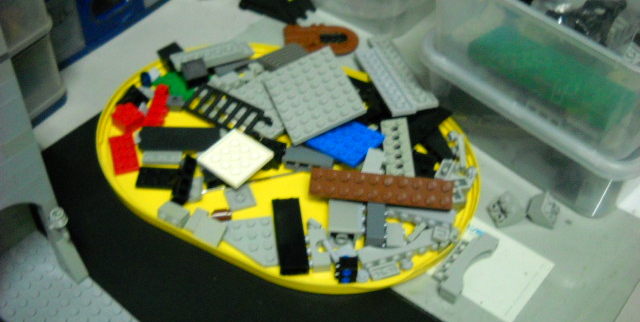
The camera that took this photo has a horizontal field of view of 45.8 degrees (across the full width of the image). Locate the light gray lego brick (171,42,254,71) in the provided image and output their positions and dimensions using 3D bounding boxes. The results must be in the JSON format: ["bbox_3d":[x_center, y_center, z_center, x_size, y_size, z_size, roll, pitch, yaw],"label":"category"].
[{"bbox_3d":[-0.073,-0.071,0.509,0.053,0.011,0.009,-17,52,-19],"label":"light gray lego brick"}]

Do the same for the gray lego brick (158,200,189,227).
[{"bbox_3d":[-0.082,0.031,0.428,0.016,0.008,0.010,23,54,18],"label":"gray lego brick"}]

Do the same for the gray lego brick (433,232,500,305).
[{"bbox_3d":[0.079,0.057,0.415,0.017,0.008,0.046,31,57,23],"label":"gray lego brick"}]

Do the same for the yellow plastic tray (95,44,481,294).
[{"bbox_3d":[-0.021,-0.006,0.464,0.241,0.011,0.174,22,50,16],"label":"yellow plastic tray"}]

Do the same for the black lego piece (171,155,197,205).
[{"bbox_3d":[-0.079,0.012,0.444,0.009,0.008,0.032,3,51,3],"label":"black lego piece"}]

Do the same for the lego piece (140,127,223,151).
[{"bbox_3d":[-0.084,-0.013,0.455,0.048,0.003,0.016,1,47,-4],"label":"lego piece"}]

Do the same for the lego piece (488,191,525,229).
[{"bbox_3d":[0.109,0.028,0.442,0.018,0.010,0.016,-9,49,-12],"label":"lego piece"}]

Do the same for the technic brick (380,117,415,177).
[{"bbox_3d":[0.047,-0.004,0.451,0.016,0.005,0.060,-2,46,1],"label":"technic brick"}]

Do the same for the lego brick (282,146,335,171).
[{"bbox_3d":[-0.006,0.001,0.453,0.031,0.008,0.011,9,51,7],"label":"lego brick"}]

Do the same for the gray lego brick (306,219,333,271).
[{"bbox_3d":[-0.001,0.046,0.416,0.011,0.008,0.032,-5,51,-4],"label":"gray lego brick"}]

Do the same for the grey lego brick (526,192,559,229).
[{"bbox_3d":[0.131,0.029,0.442,0.016,0.011,0.016,23,50,17],"label":"grey lego brick"}]

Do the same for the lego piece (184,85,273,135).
[{"bbox_3d":[-0.055,-0.030,0.472,0.056,0.004,0.020,22,54,17],"label":"lego piece"}]

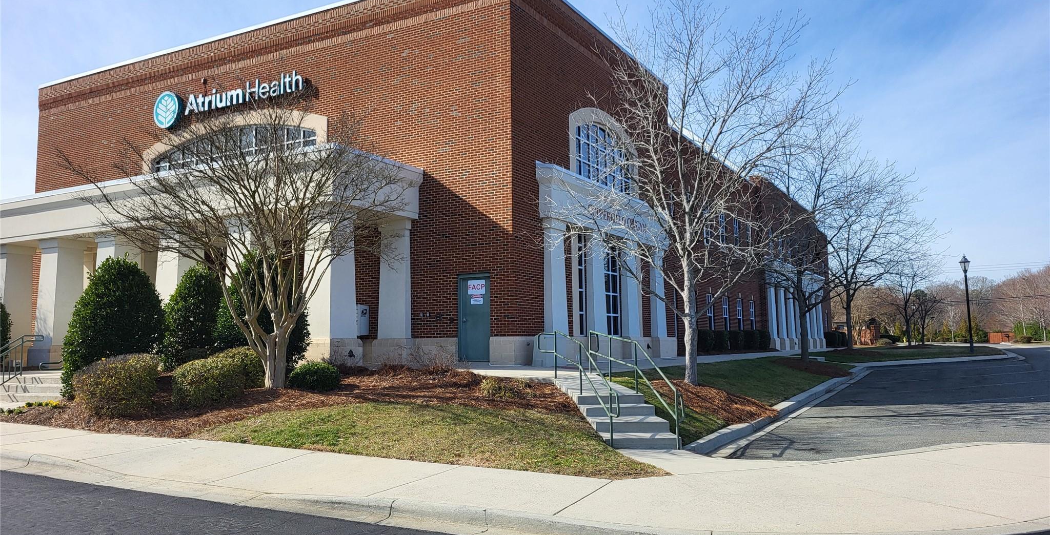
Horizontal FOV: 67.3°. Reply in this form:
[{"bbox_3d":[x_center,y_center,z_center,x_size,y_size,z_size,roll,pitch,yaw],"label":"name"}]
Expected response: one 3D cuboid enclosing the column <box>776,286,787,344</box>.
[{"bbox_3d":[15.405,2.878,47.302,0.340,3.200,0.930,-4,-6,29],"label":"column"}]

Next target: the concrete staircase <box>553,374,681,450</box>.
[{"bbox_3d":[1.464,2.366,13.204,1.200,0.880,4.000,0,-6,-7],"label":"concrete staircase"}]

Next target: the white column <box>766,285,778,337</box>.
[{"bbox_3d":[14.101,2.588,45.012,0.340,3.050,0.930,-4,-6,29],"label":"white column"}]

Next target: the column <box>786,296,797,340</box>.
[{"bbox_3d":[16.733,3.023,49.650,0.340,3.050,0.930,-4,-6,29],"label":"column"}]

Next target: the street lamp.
[{"bbox_3d":[19.978,1.634,35.520,0.490,4.480,0.490,-4,-6,29],"label":"street lamp"}]

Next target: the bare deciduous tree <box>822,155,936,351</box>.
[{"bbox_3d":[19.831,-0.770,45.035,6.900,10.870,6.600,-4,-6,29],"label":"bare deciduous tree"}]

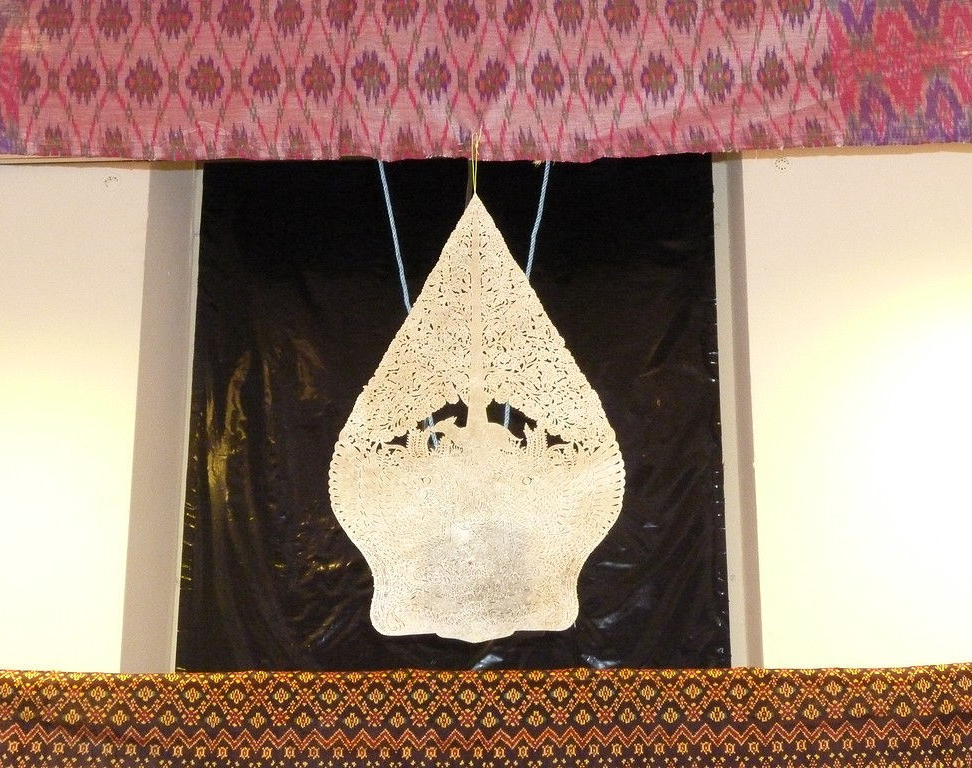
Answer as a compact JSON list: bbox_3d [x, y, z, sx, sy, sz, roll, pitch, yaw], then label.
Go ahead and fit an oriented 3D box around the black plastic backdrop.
[{"bbox_3d":[-0.050,0.019,2.672,0.852,0.854,0.100,0,-15,1],"label":"black plastic backdrop"}]

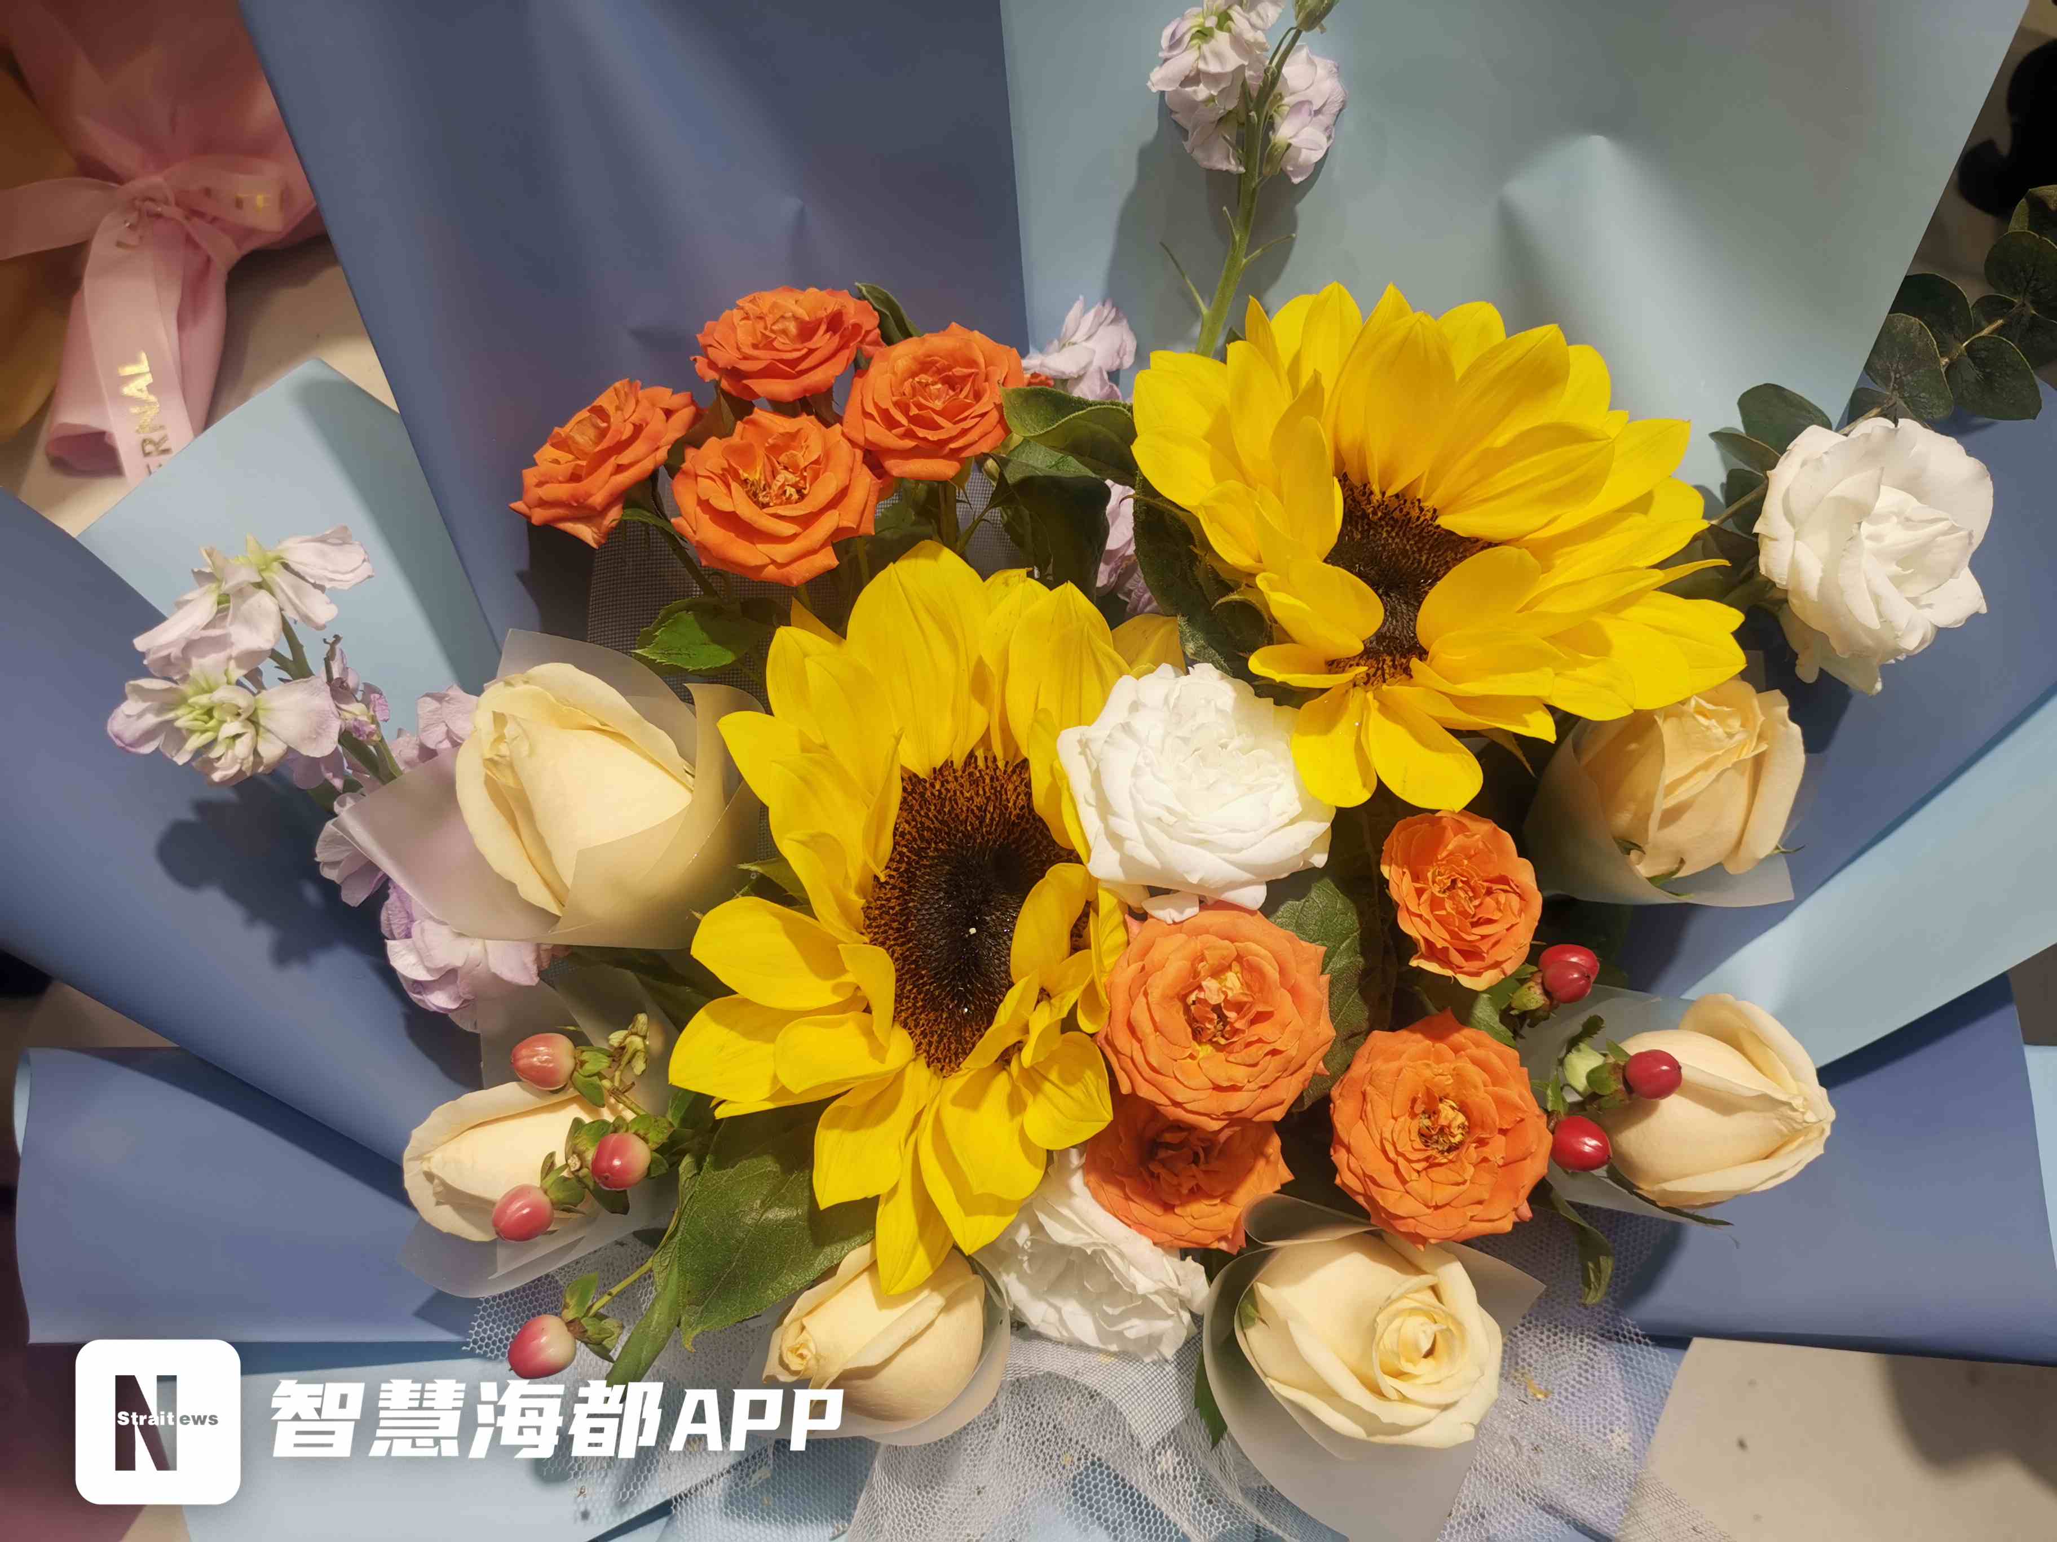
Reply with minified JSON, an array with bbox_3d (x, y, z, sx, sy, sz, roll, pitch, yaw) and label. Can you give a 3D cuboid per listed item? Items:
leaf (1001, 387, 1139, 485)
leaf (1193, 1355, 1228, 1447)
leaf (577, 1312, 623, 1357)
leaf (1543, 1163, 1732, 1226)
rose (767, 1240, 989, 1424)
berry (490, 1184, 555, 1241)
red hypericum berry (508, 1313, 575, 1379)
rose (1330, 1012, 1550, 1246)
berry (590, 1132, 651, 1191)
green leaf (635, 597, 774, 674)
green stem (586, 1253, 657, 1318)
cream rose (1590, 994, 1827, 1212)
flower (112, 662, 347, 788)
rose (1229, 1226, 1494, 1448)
[{"bbox_3d":[0.011,-0.083,0.395,0.036,0.012,0.027,12,57,4],"label":"leaf"},{"bbox_3d":[0.048,0.162,0.415,0.011,0.027,0.005,-5,6,17],"label":"leaf"},{"bbox_3d":[-0.103,0.135,0.385,0.012,0.005,0.008,31,58,6],"label":"leaf"},{"bbox_3d":[0.155,0.107,0.405,0.047,0.010,0.008,20,74,-6],"label":"leaf"},{"bbox_3d":[-0.036,0.135,0.385,0.056,0.044,0.044,-23,16,-38],"label":"rose"},{"bbox_3d":[-0.113,0.099,0.360,0.015,0.013,0.013,-25,89,-34],"label":"berry"},{"bbox_3d":[-0.111,0.131,0.365,0.015,0.013,0.013,-28,91,-27],"label":"red hypericum berry"},{"bbox_3d":[0.092,0.080,0.357,0.048,0.034,0.050,0,75,10],"label":"rose"},{"bbox_3d":[-0.095,0.091,0.375,0.013,0.013,0.014,44,42,-2],"label":"berry"},{"bbox_3d":[-0.084,-0.035,0.415,0.037,0.007,0.025,-8,46,-12],"label":"green leaf"},{"bbox_3d":[-0.103,0.130,0.405,0.022,0.003,0.003,-40,90,-18],"label":"green stem"},{"bbox_3d":[0.170,0.083,0.400,0.058,0.053,0.053,5,90,25],"label":"cream rose"},{"bbox_3d":[-0.208,-0.013,0.415,0.056,0.036,0.033,0,81,18],"label":"flower"},{"bbox_3d":[0.077,0.130,0.365,0.055,0.052,0.050,0,72,-9],"label":"rose"}]

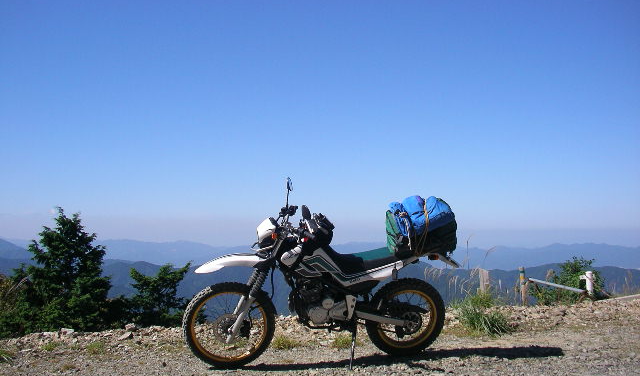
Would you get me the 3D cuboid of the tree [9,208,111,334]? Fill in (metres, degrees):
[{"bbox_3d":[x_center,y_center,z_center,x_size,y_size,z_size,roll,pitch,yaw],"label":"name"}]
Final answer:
[{"bbox_3d":[-3.275,1.075,8.600,1.320,1.680,1.250,0,-4,0],"label":"tree"}]

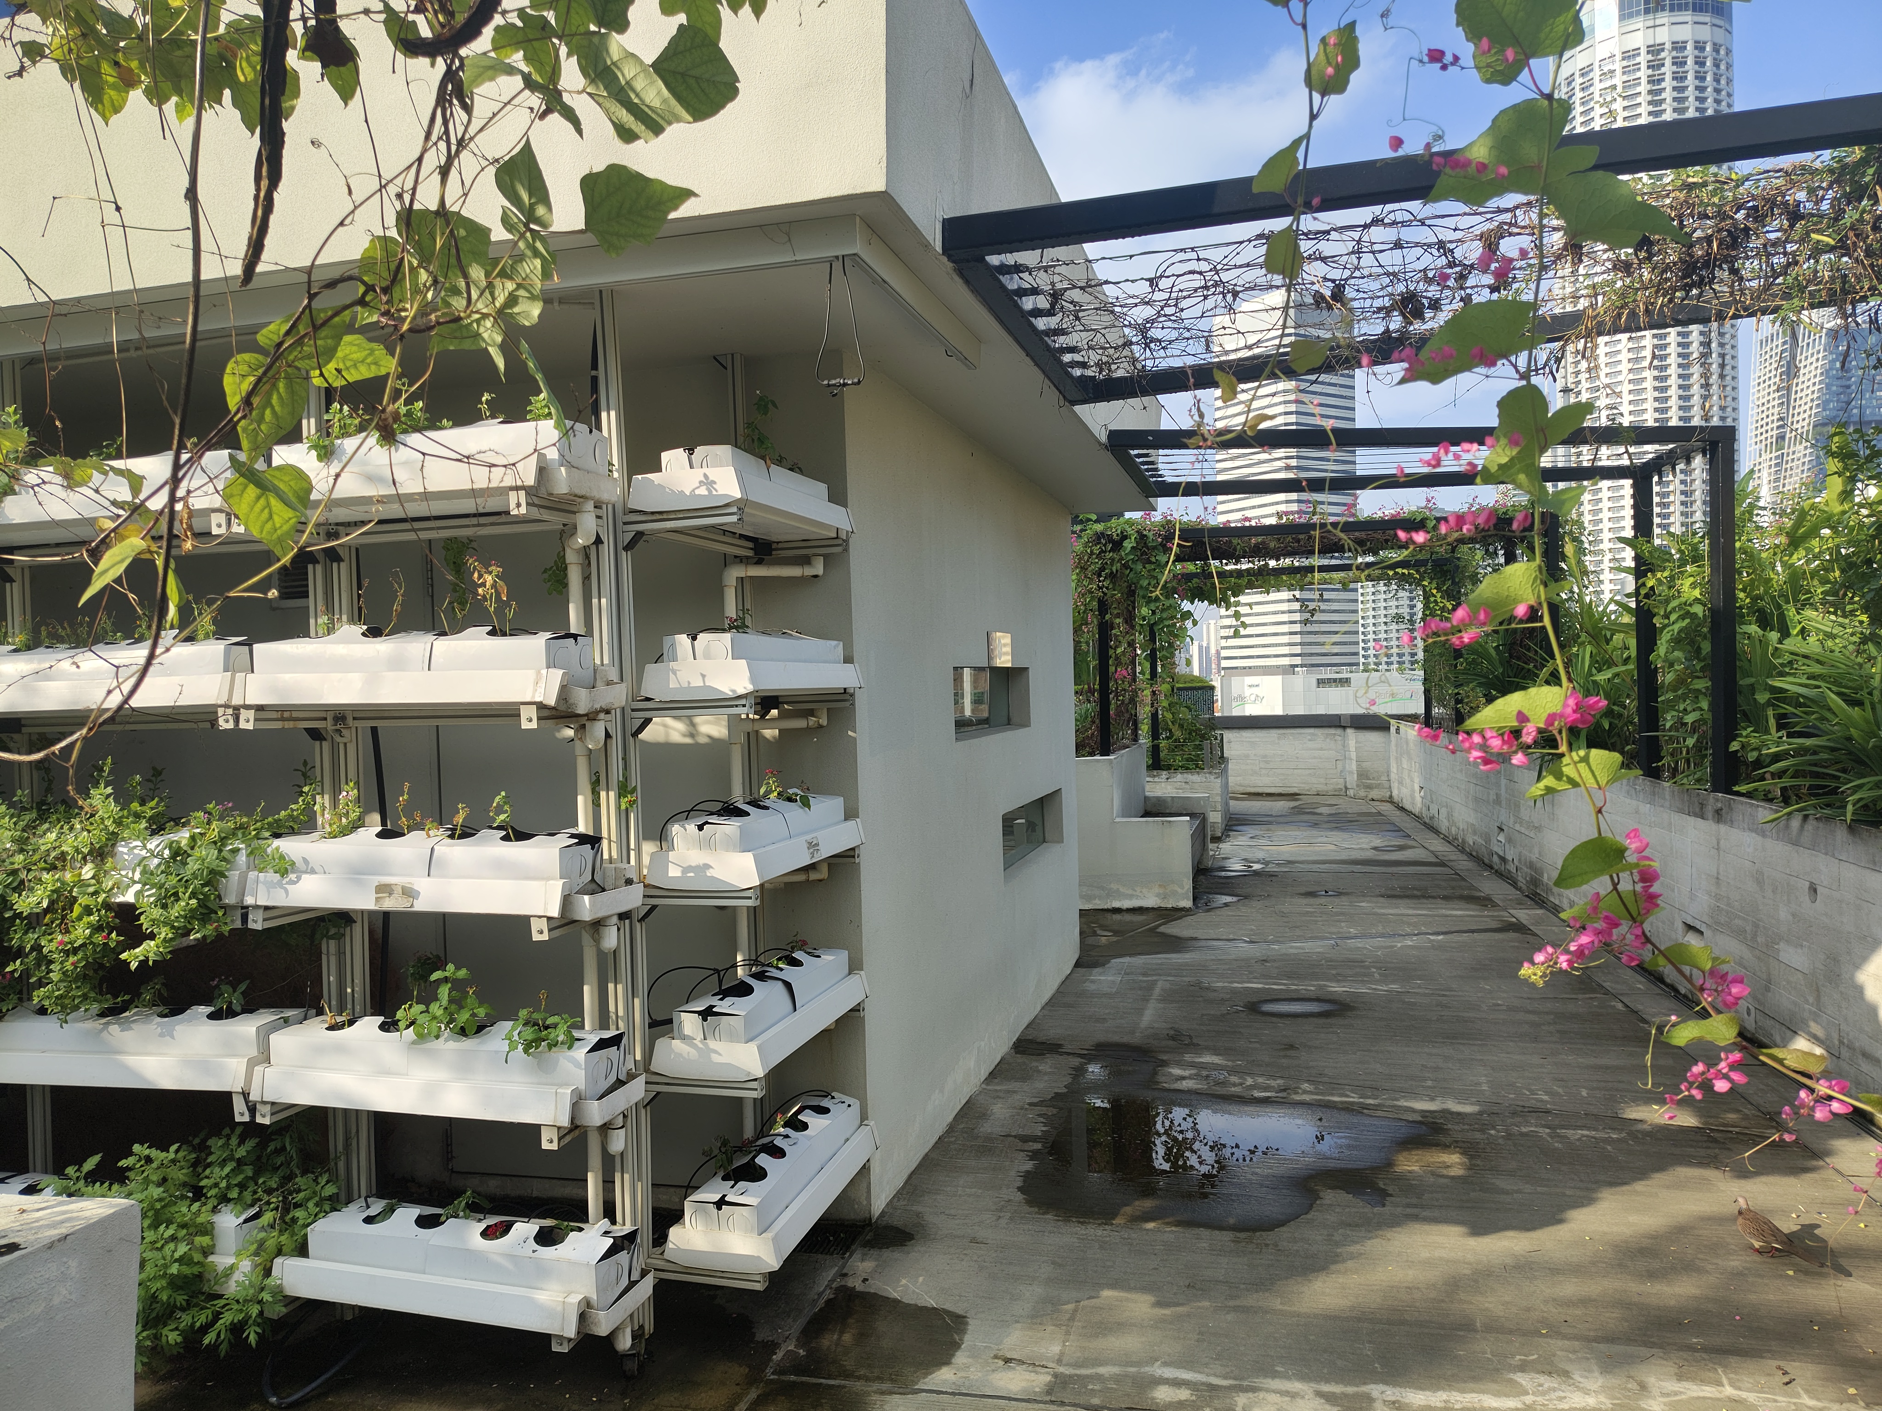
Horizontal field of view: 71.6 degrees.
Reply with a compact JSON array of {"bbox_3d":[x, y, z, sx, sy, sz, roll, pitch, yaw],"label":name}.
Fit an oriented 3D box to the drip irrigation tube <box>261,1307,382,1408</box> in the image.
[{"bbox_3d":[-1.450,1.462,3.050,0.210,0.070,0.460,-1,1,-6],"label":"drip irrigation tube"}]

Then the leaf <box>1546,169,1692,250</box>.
[{"bbox_3d":[0.450,-0.330,0.870,0.092,0.055,0.020,18,-25,12],"label":"leaf"}]

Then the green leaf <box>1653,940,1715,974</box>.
[{"bbox_3d":[0.514,0.174,0.900,0.047,0.014,0.034,-6,23,15],"label":"green leaf"}]

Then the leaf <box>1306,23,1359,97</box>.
[{"bbox_3d":[0.324,-0.535,1.080,0.045,0.061,0.015,25,-9,-11],"label":"leaf"}]

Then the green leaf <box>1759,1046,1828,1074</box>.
[{"bbox_3d":[0.588,0.245,0.900,0.046,0.013,0.034,7,22,18],"label":"green leaf"}]

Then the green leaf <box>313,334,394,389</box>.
[{"bbox_3d":[-0.507,-0.295,1.120,0.074,0.060,0.018,5,-42,-15],"label":"green leaf"}]

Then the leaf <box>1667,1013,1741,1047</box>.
[{"bbox_3d":[0.525,0.224,0.900,0.052,0.015,0.035,-5,23,17],"label":"leaf"}]

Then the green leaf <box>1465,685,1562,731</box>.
[{"bbox_3d":[0.390,0.003,0.890,0.072,0.018,0.045,-12,41,18],"label":"green leaf"}]

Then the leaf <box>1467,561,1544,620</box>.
[{"bbox_3d":[0.380,-0.078,0.880,0.058,0.043,0.017,-18,-39,18],"label":"leaf"}]

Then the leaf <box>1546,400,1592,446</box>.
[{"bbox_3d":[0.424,-0.190,0.880,0.028,0.042,0.013,41,-13,29],"label":"leaf"}]

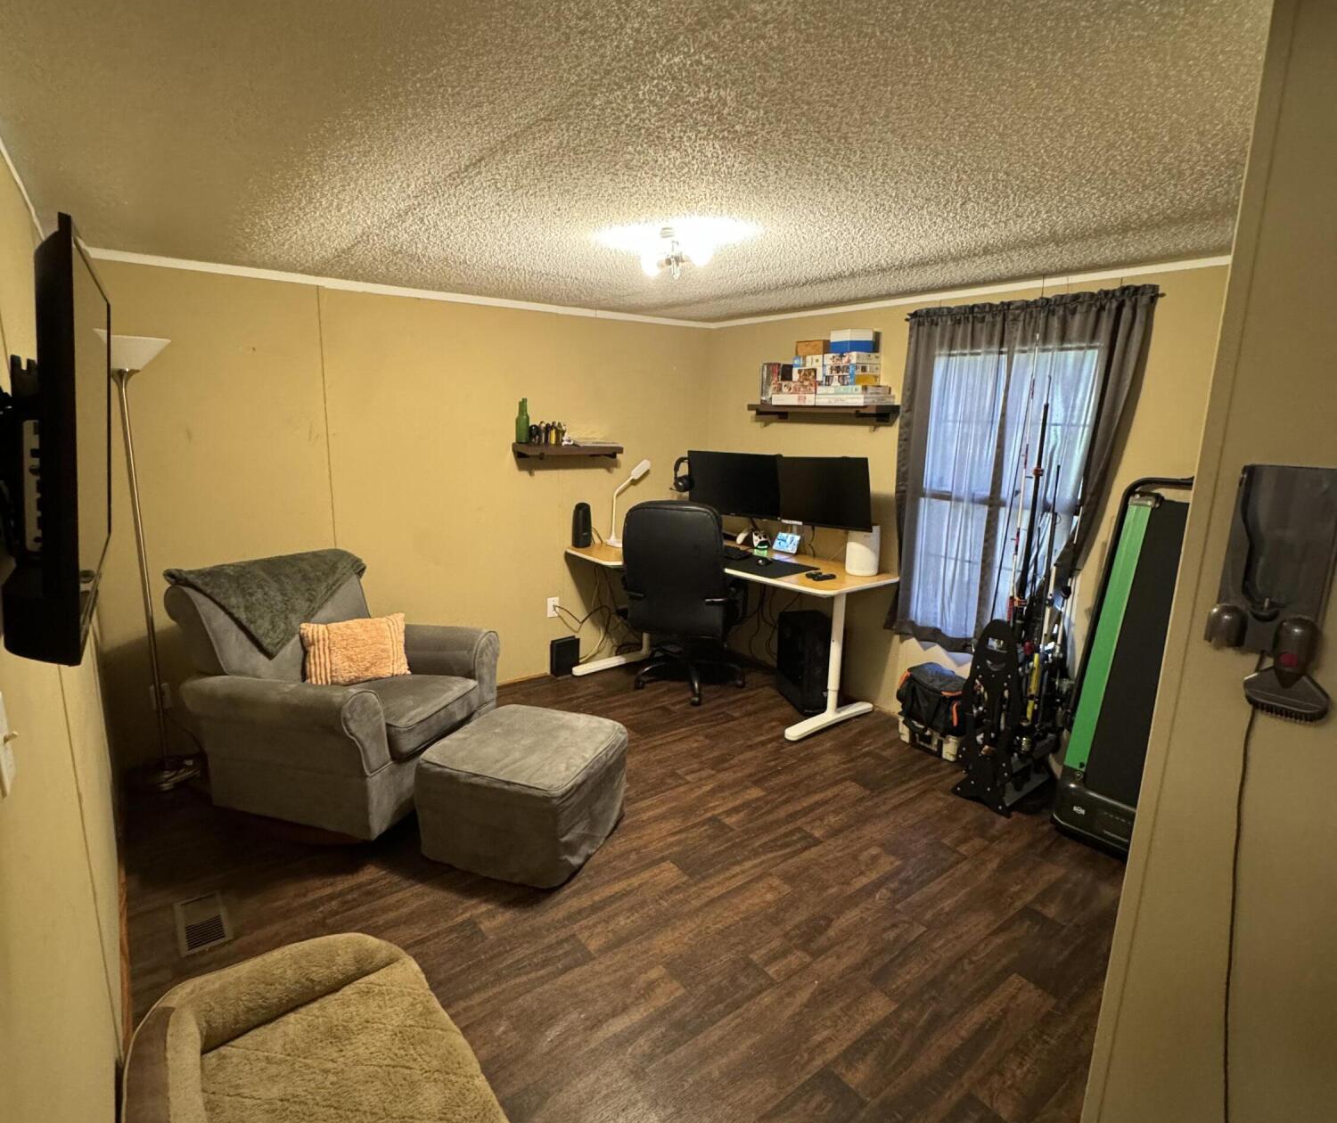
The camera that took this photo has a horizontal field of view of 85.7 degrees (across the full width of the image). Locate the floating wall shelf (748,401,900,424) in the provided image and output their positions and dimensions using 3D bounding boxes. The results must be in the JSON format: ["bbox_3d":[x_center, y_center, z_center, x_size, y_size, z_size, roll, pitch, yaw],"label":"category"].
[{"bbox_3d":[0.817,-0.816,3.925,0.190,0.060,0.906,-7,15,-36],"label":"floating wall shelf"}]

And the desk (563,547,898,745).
[{"bbox_3d":[0.279,0.394,4.082,1.107,0.787,1.600,-7,15,-36],"label":"desk"}]

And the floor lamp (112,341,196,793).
[{"bbox_3d":[-2.157,0.035,2.988,0.300,1.820,0.300,-7,15,-36],"label":"floor lamp"}]

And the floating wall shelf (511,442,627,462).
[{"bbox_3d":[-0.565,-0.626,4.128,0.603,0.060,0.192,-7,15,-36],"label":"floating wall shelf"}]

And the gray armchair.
[{"bbox_3d":[-1.329,0.506,2.977,0.920,0.940,0.950,5,12,18],"label":"gray armchair"}]

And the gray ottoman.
[{"bbox_3d":[-0.530,0.859,2.722,0.565,0.390,0.550,6,12,19],"label":"gray ottoman"}]

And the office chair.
[{"bbox_3d":[0.108,0.183,4.238,0.680,1.130,0.700,4,12,13],"label":"office chair"}]

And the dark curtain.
[{"bbox_3d":[1.449,-0.297,3.183,0.120,1.610,1.050,-7,15,-36],"label":"dark curtain"}]

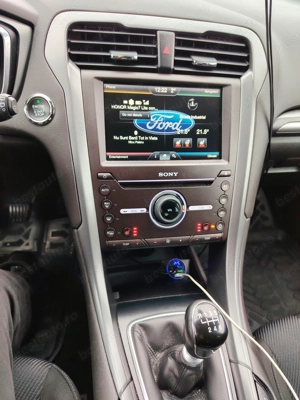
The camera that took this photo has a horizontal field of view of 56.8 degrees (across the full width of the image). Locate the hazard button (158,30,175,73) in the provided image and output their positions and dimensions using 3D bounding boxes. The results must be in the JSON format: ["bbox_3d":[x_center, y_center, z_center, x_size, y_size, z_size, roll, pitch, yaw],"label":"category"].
[{"bbox_3d":[0.021,-0.200,0.379,0.021,0.051,0.015,-2,11,-12],"label":"hazard button"}]

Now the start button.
[{"bbox_3d":[-0.144,-0.118,0.364,0.037,0.038,0.013,-9,16,-14],"label":"start button"}]

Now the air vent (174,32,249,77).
[{"bbox_3d":[0.086,-0.201,0.396,0.110,0.052,0.027,-2,11,-12],"label":"air vent"}]

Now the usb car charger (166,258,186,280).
[{"bbox_3d":[0.041,0.118,0.485,0.033,0.036,0.033,-2,86,-12],"label":"usb car charger"}]

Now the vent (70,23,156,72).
[{"bbox_3d":[-0.048,-0.198,0.368,0.117,0.054,0.027,-2,11,-12],"label":"vent"}]

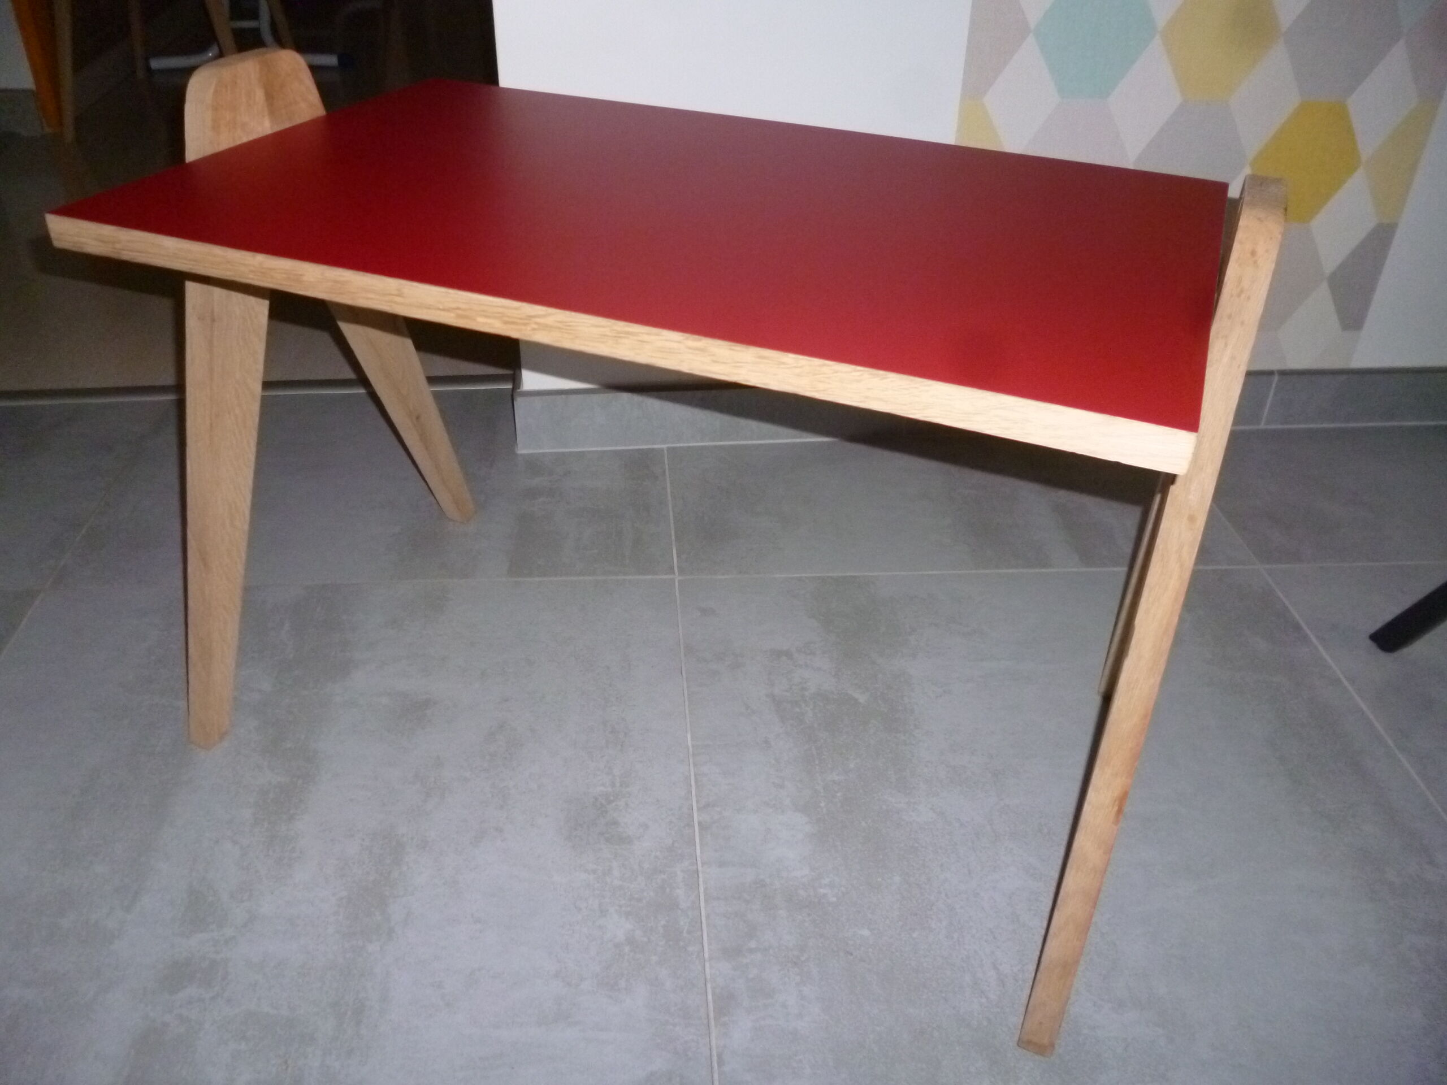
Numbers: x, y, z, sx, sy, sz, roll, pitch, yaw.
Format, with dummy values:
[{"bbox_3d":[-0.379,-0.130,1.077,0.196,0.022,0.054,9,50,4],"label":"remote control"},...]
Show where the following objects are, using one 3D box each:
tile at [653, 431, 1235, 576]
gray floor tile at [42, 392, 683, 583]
[{"bbox_3d":[0.242,-0.044,1.299,0.600,0.010,0.272,-1,35,-5],"label":"tile"},{"bbox_3d":[-0.360,-0.069,1.298,0.600,0.010,0.393,-1,35,-5],"label":"gray floor tile"}]

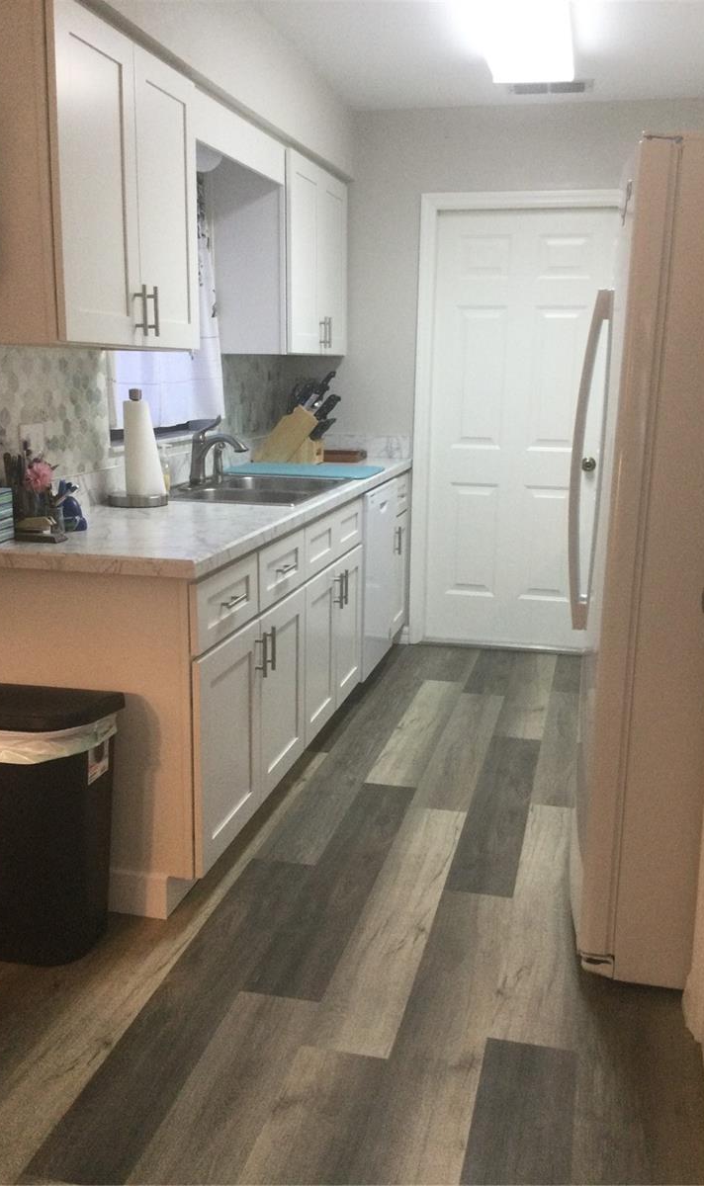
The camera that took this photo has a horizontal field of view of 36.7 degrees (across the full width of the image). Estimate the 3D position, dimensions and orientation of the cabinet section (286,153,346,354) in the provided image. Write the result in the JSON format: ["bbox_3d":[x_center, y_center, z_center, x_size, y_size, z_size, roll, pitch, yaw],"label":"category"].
[{"bbox_3d":[-0.291,-1.422,4.578,0.314,0.771,0.938,4,13,13],"label":"cabinet section"}]

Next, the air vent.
[{"bbox_3d":[0.825,-2.101,4.418,0.349,0.019,0.190,4,13,13],"label":"air vent"}]

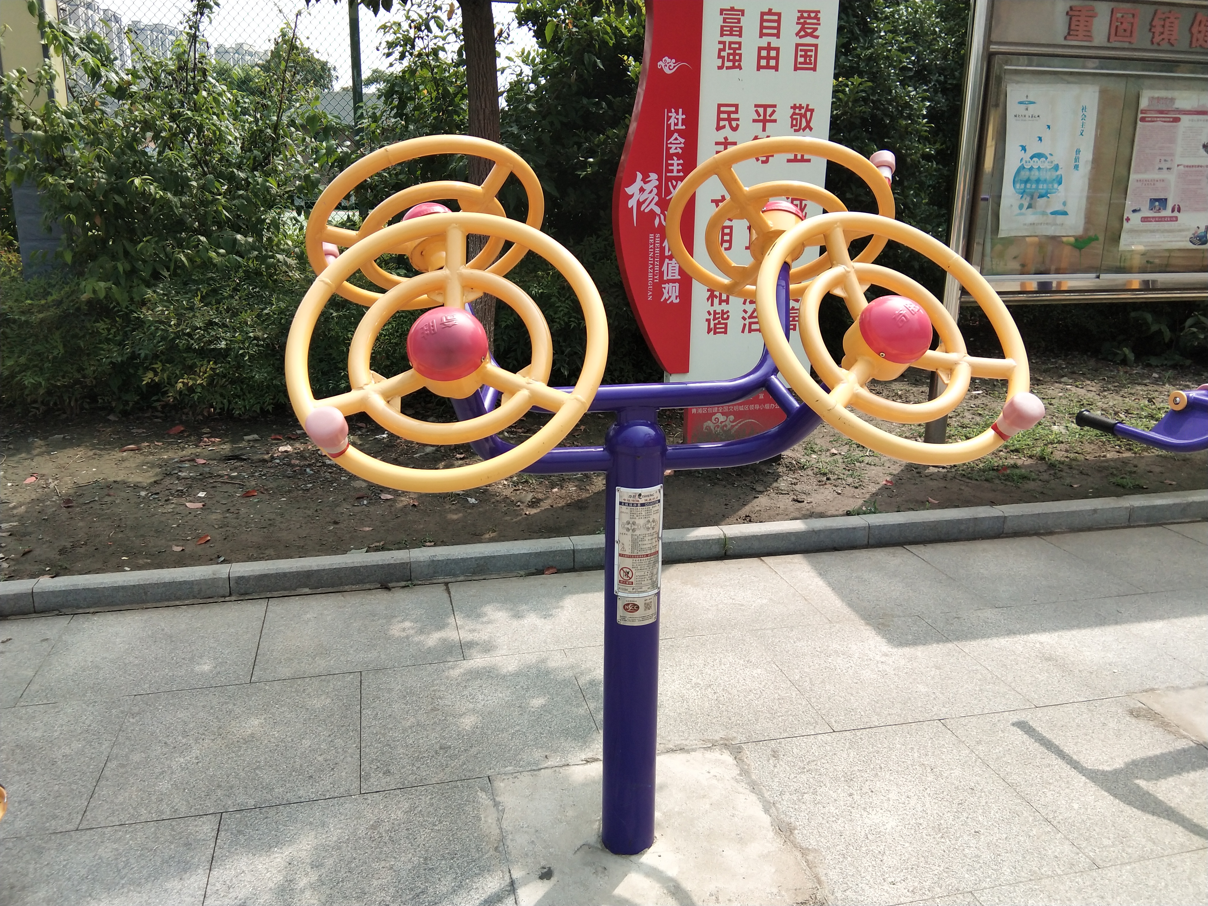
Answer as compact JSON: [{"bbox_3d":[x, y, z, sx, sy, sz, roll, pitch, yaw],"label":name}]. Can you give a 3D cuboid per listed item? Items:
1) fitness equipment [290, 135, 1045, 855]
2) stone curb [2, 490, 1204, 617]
[{"bbox_3d":[0.072,0.137,2.159,1.268,1.482,0.998,-2,16,-11],"label":"fitness equipment"},{"bbox_3d":[0.257,0.352,4.094,4.700,0.092,0.118,-3,16,-13],"label":"stone curb"}]

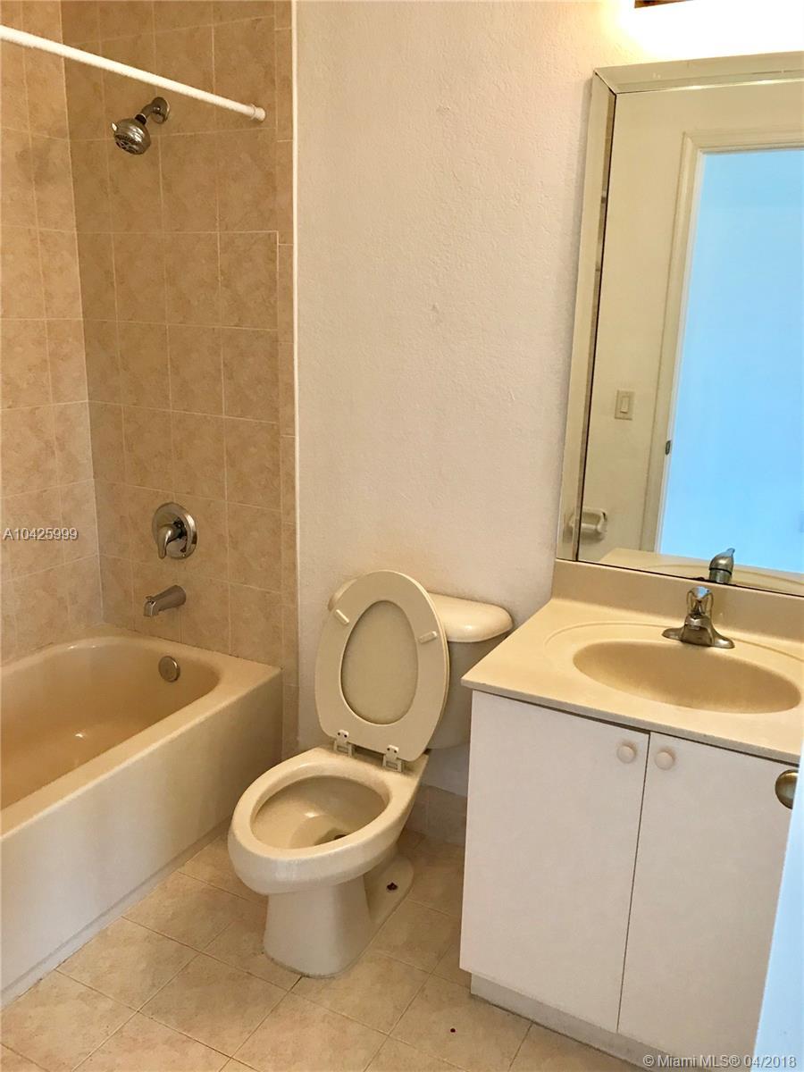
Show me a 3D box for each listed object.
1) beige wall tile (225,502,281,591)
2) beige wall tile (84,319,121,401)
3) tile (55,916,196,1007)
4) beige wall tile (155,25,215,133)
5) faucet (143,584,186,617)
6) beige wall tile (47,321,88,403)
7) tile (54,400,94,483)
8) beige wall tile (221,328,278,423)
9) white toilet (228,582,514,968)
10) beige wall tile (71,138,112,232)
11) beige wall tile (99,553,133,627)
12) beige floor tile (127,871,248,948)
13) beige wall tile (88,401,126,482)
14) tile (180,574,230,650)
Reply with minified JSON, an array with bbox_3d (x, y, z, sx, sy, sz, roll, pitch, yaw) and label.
[{"bbox_3d":[-0.442,0.034,2.610,0.198,0.254,0.012,10,18,26],"label":"beige wall tile"},{"bbox_3d":[-0.941,-0.548,2.737,0.148,0.257,0.010,9,17,26],"label":"beige wall tile"},{"bbox_3d":[-0.649,1.016,2.070,0.248,0.010,0.205,9,17,26],"label":"tile"},{"bbox_3d":[-0.589,-1.241,2.375,0.198,0.255,0.010,9,17,26],"label":"beige wall tile"},{"bbox_3d":[-0.763,0.210,2.774,0.060,0.072,0.138,9,17,26],"label":"faucet"},{"bbox_3d":[-1.042,-0.540,2.692,0.012,0.254,0.139,10,18,26],"label":"beige wall tile"},{"bbox_3d":[-1.056,-0.294,2.781,0.010,0.255,0.144,9,17,26],"label":"tile"},{"bbox_3d":[-0.431,-0.463,2.485,0.201,0.257,0.010,9,17,26],"label":"beige wall tile"},{"bbox_3d":[-0.109,0.560,2.150,0.515,0.860,0.750,9,17,26],"label":"white toilet"},{"bbox_3d":[-0.929,-1.047,2.609,0.146,0.255,0.010,9,17,26],"label":"beige wall tile"},{"bbox_3d":[-0.958,0.185,2.932,0.146,0.240,0.012,10,18,26],"label":"beige wall tile"},{"bbox_3d":[-0.547,0.955,2.214,0.252,0.010,0.202,9,17,26],"label":"beige floor tile"},{"bbox_3d":[-0.956,-0.299,2.824,0.147,0.258,0.010,9,17,26],"label":"beige wall tile"},{"bbox_3d":[-0.627,0.243,2.767,0.198,0.240,0.012,10,18,26],"label":"tile"}]

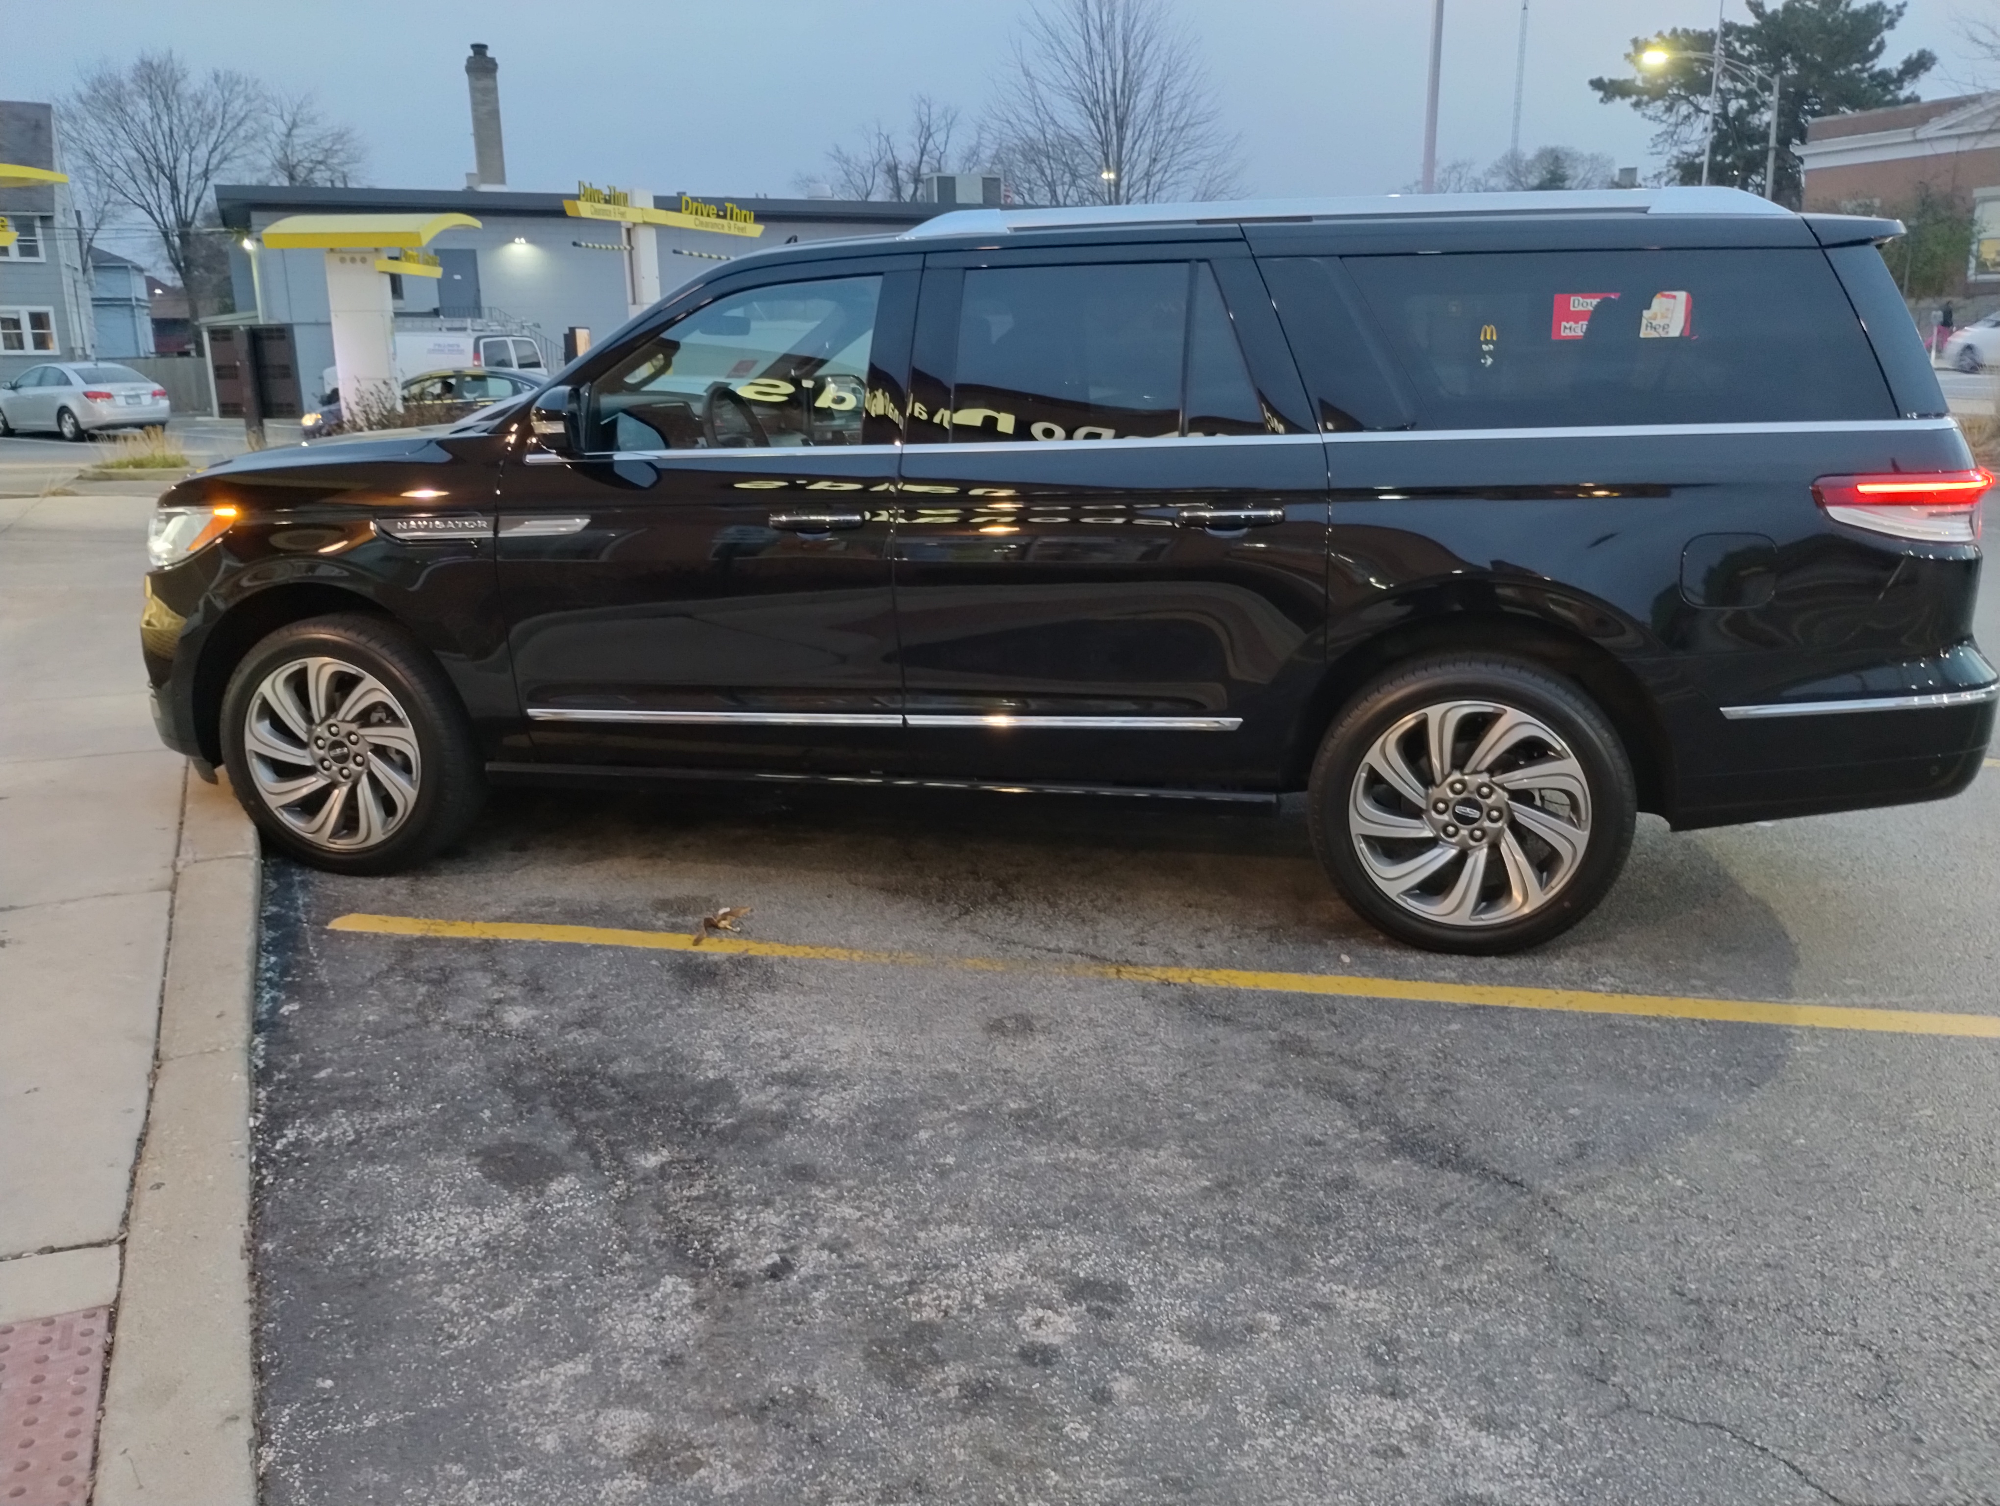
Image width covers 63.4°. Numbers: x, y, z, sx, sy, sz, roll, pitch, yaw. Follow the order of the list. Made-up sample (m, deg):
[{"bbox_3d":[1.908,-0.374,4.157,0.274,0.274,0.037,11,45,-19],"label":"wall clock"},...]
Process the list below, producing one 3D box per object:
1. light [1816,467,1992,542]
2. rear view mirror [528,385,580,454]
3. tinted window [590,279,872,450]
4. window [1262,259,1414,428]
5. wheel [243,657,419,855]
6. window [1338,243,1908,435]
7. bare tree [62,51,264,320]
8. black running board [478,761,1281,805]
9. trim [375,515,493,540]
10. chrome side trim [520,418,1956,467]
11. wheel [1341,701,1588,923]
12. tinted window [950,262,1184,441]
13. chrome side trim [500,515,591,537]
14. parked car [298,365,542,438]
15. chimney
[{"bbox_3d":[2.138,-0.594,3.859,0.416,0.167,0.180,3,15,13],"label":"light"},{"bbox_3d":[-1.197,-0.913,4.440,0.150,0.200,0.240,1,13,5],"label":"rear view mirror"},{"bbox_3d":[-0.749,-1.080,4.504,0.860,0.490,0.050,3,-1,13],"label":"tinted window"},{"bbox_3d":[0.837,-1.022,4.053,0.396,0.438,0.040,3,0,13],"label":"window"},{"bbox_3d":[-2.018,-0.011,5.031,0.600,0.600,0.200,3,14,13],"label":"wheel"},{"bbox_3d":[1.476,-1.001,3.919,1.286,0.427,0.050,3,0,13],"label":"window"},{"bbox_3d":[-30.298,-19.188,58.976,7.268,11.838,7.268,-8,16,-25],"label":"bare tree"},{"bbox_3d":[-0.390,0.086,4.622,2.346,0.042,0.070,3,15,13],"label":"black running board"},{"bbox_3d":[-1.629,-0.646,4.667,0.383,0.063,0.025,3,15,13],"label":"trim"},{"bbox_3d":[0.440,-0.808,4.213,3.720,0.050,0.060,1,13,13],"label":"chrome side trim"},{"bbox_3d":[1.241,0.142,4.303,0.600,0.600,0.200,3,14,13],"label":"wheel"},{"bbox_3d":[0.178,-1.041,4.209,0.604,0.454,0.040,3,1,13],"label":"tinted window"},{"bbox_3d":[-1.285,-0.641,4.585,0.282,0.058,0.025,3,15,13],"label":"chrome side trim"},{"bbox_3d":[-8.909,-5.628,26.916,4.800,1.470,1.840,-4,14,-15],"label":"parked car"},{"bbox_3d":[-15.140,-18.785,47.908,0.980,4.050,0.980,-5,14,-19],"label":"chimney"}]

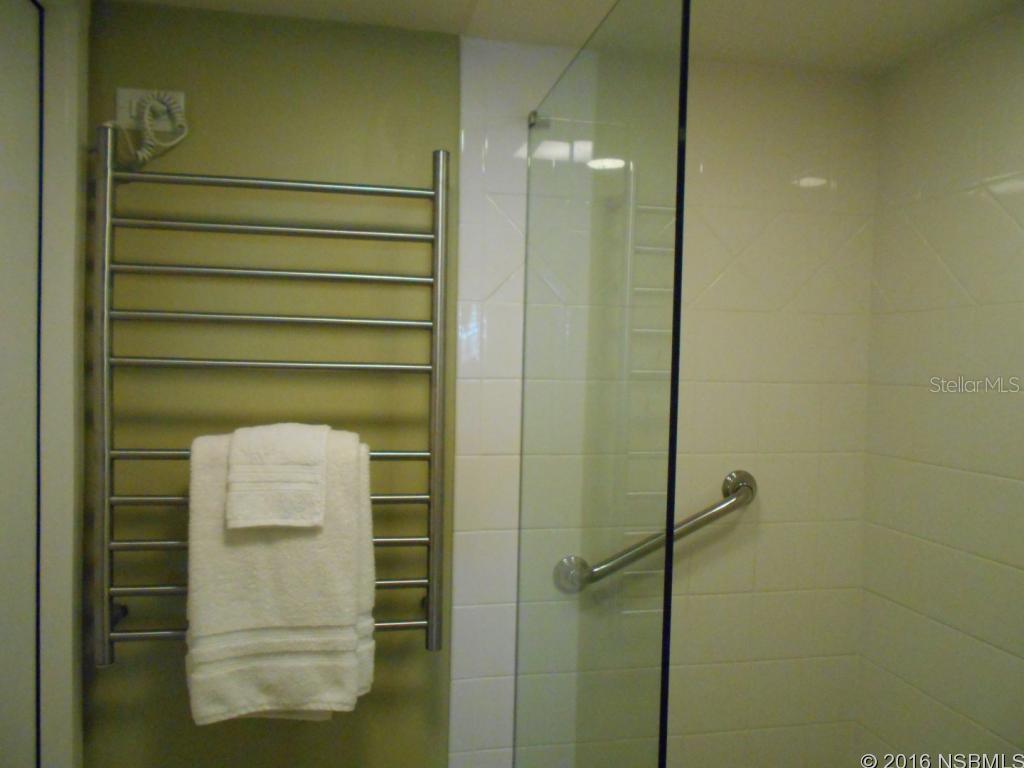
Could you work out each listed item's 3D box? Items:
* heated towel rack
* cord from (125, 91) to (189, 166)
[{"bbox_3d":[-0.430,0.032,1.423,0.603,0.937,0.112,1,3,-11],"label":"heated towel rack"},{"bbox_3d":[-0.639,-0.458,1.384,0.109,0.123,0.042,1,3,-11],"label":"cord"}]

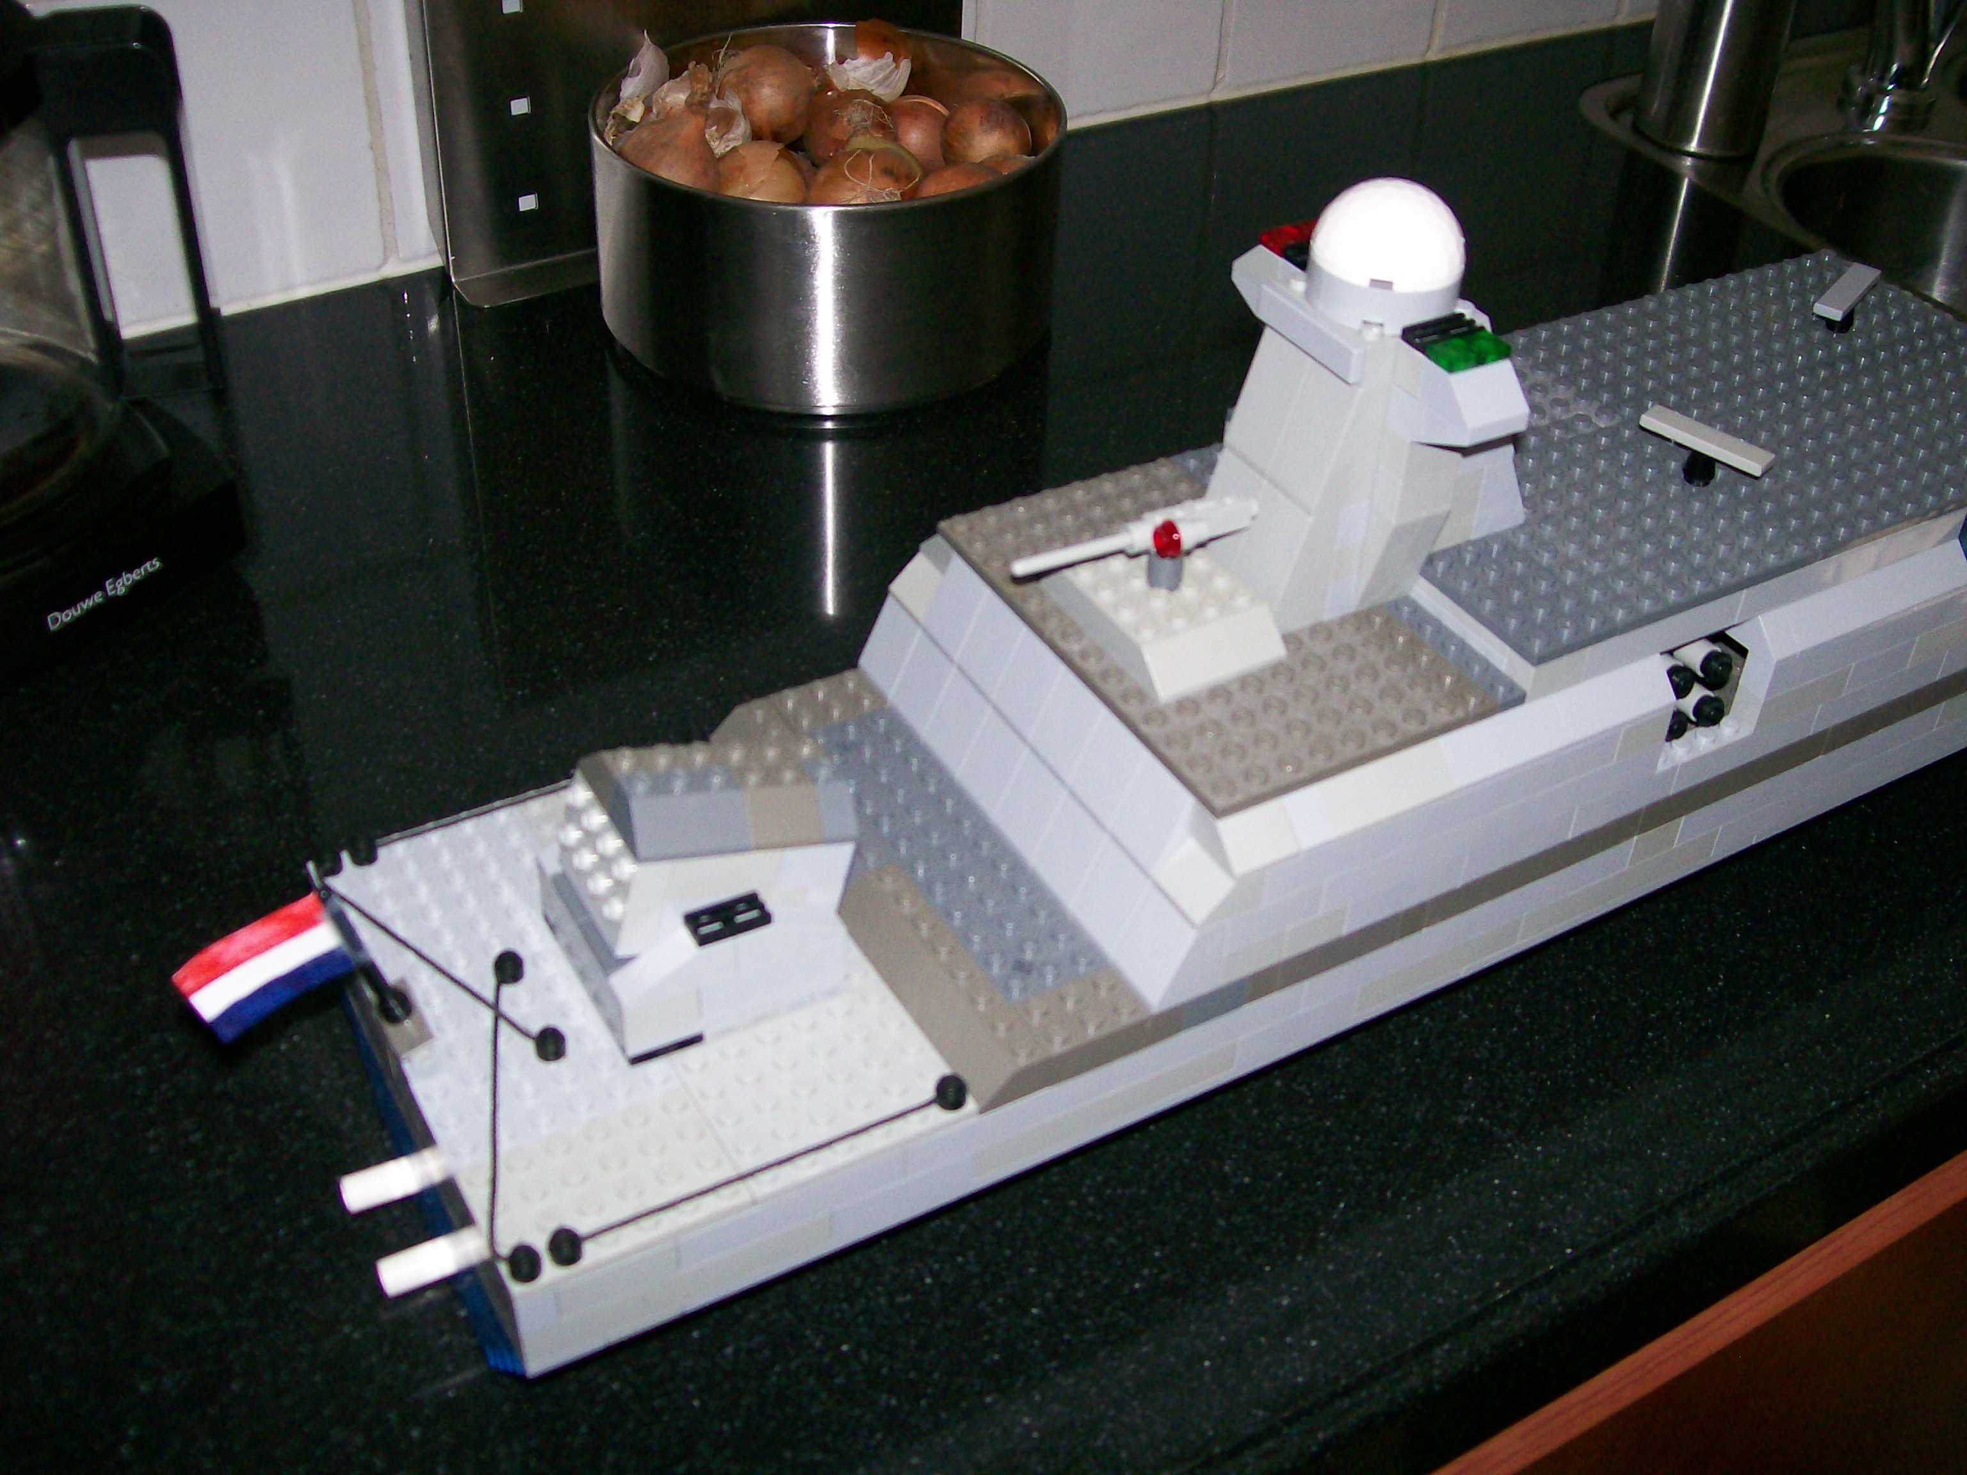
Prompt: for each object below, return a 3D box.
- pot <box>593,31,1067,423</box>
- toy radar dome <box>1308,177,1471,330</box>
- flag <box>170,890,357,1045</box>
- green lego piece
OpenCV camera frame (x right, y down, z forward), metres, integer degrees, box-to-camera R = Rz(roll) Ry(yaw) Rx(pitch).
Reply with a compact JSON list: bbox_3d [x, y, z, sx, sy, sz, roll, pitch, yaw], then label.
[{"bbox_3d":[-0.051,-0.175,0.687,0.155,0.079,0.155,2,40,-1],"label":"pot"},{"bbox_3d":[0.082,-0.100,0.410,0.032,0.025,0.032,2,40,-1],"label":"toy radar dome"},{"bbox_3d":[-0.134,0.043,0.382,0.031,0.024,0.005,-28,47,-14],"label":"flag"},{"bbox_3d":[0.095,-0.075,0.399,0.016,0.004,0.009,-19,44,-24],"label":"green lego piece"}]

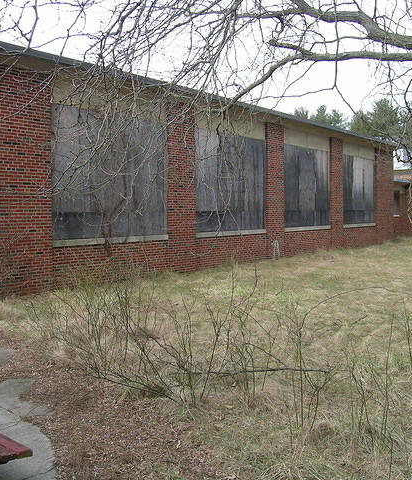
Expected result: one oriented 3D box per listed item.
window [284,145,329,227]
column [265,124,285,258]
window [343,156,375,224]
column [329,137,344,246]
[{"bbox_3d":[4.007,-2.023,20.389,0.100,3.060,3.598,2,4,40],"label":"window"},{"bbox_3d":[2.381,-1.774,18.554,0.300,4.668,1.182,2,4,40],"label":"column"},{"bbox_3d":[7.111,-2.244,24.022,0.100,3.060,3.528,2,4,40],"label":"window"},{"bbox_3d":[5.524,-2.009,22.233,0.300,4.649,1.130,2,4,40],"label":"column"}]

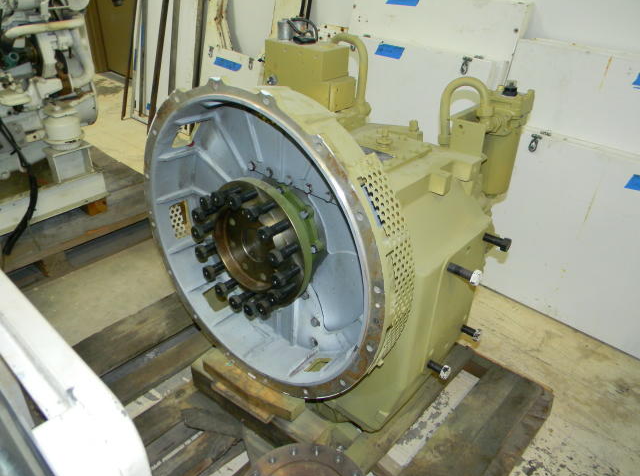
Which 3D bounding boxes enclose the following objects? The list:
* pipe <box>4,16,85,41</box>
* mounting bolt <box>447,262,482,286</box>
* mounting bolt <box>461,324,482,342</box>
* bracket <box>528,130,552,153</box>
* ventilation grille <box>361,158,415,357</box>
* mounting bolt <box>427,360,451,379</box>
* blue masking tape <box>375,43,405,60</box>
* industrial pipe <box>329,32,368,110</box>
[{"bbox_3d":[-1.050,-0.797,1.970,0.036,0.036,0.305,25,42,32],"label":"pipe"},{"bbox_3d":[0.345,0.085,1.239,0.084,0.036,0.036,25,36,32],"label":"mounting bolt"},{"bbox_3d":[0.459,0.287,1.567,0.056,0.034,0.034,25,36,32],"label":"mounting bolt"},{"bbox_3d":[0.825,-0.360,1.954,0.072,0.084,0.020,28,23,35],"label":"bracket"},{"bbox_3d":[0.120,0.076,0.952,0.078,0.435,0.080,16,31,37],"label":"ventilation grille"},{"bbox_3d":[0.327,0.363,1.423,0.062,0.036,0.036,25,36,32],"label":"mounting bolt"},{"bbox_3d":[0.322,-0.857,2.384,0.147,0.049,0.003,28,23,35],"label":"blue masking tape"},{"bbox_3d":[0.070,-0.377,1.180,0.030,0.155,0.115,25,36,32],"label":"industrial pipe"}]

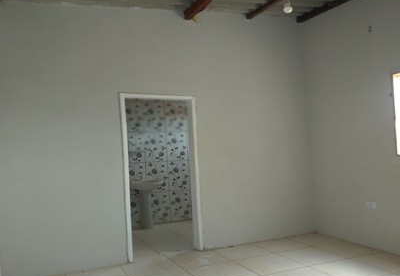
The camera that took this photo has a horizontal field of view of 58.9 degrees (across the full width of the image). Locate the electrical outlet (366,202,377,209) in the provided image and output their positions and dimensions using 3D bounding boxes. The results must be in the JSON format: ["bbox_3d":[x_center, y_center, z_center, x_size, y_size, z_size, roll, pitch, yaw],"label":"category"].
[{"bbox_3d":[2.086,0.822,4.325,0.015,0.070,0.135,-1,-3,-24],"label":"electrical outlet"}]

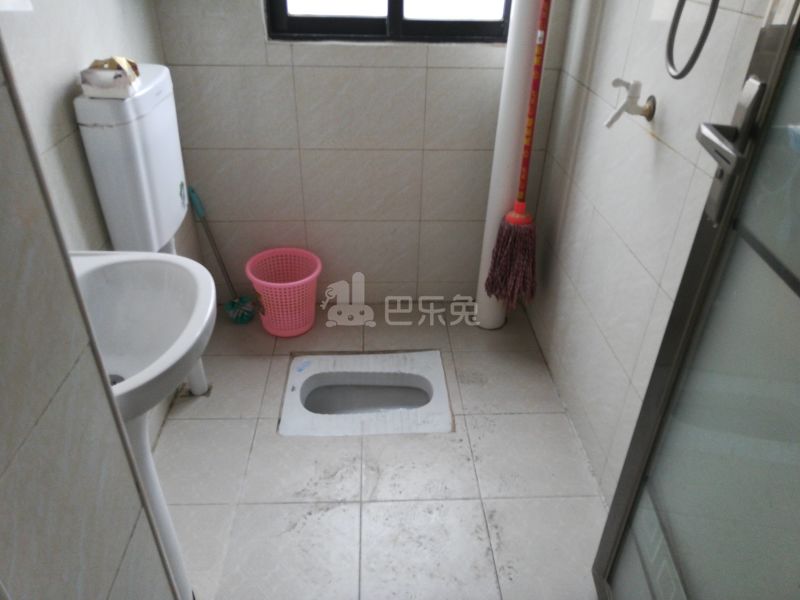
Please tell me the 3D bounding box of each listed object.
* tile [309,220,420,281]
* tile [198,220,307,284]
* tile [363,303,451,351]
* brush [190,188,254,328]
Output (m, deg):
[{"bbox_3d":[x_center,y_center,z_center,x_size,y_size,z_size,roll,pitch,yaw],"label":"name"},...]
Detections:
[{"bbox_3d":[-0.129,-0.168,2.142,0.399,0.249,0.010,0,32,-3],"label":"tile"},{"bbox_3d":[-0.528,-0.163,2.115,0.400,0.250,0.010,0,32,-3],"label":"tile"},{"bbox_3d":[0.021,0.105,2.144,0.299,0.010,0.297,0,32,-3],"label":"tile"},{"bbox_3d":[-0.616,-0.142,2.038,0.105,0.480,0.105,-16,18,7],"label":"brush"}]

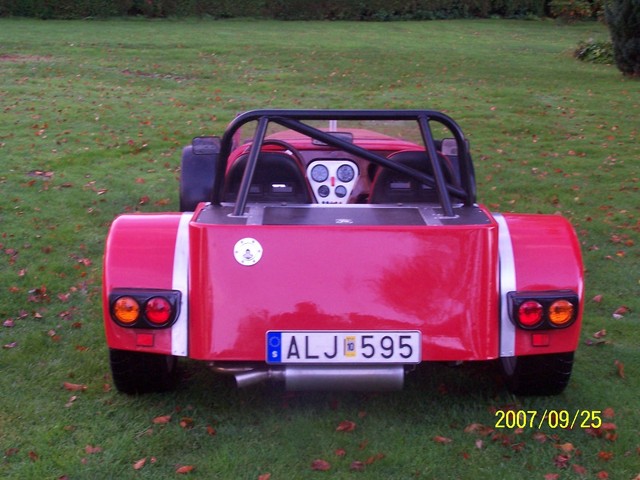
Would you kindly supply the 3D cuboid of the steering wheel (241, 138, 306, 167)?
[{"bbox_3d":[-0.217,-0.301,5.400,0.320,0.320,0.060,0,-6,0],"label":"steering wheel"}]

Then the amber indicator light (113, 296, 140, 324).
[{"bbox_3d":[-0.656,0.239,4.010,0.090,0.090,0.040,0,14,0],"label":"amber indicator light"}]

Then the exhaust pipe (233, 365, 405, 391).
[{"bbox_3d":[-0.005,0.473,4.070,0.585,0.095,0.110,0,14,0],"label":"exhaust pipe"}]

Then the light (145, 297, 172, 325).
[{"bbox_3d":[-0.547,0.241,4.010,0.090,0.090,0.040,0,14,0],"label":"light"}]

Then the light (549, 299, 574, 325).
[{"bbox_3d":[0.823,0.248,4.030,0.090,0.090,0.040,0,14,0],"label":"light"}]

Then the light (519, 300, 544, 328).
[{"bbox_3d":[0.721,0.250,4.030,0.090,0.090,0.040,0,14,0],"label":"light"}]

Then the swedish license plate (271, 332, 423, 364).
[{"bbox_3d":[0.081,0.363,4.000,0.525,0.115,0.020,0,14,0],"label":"swedish license plate"}]

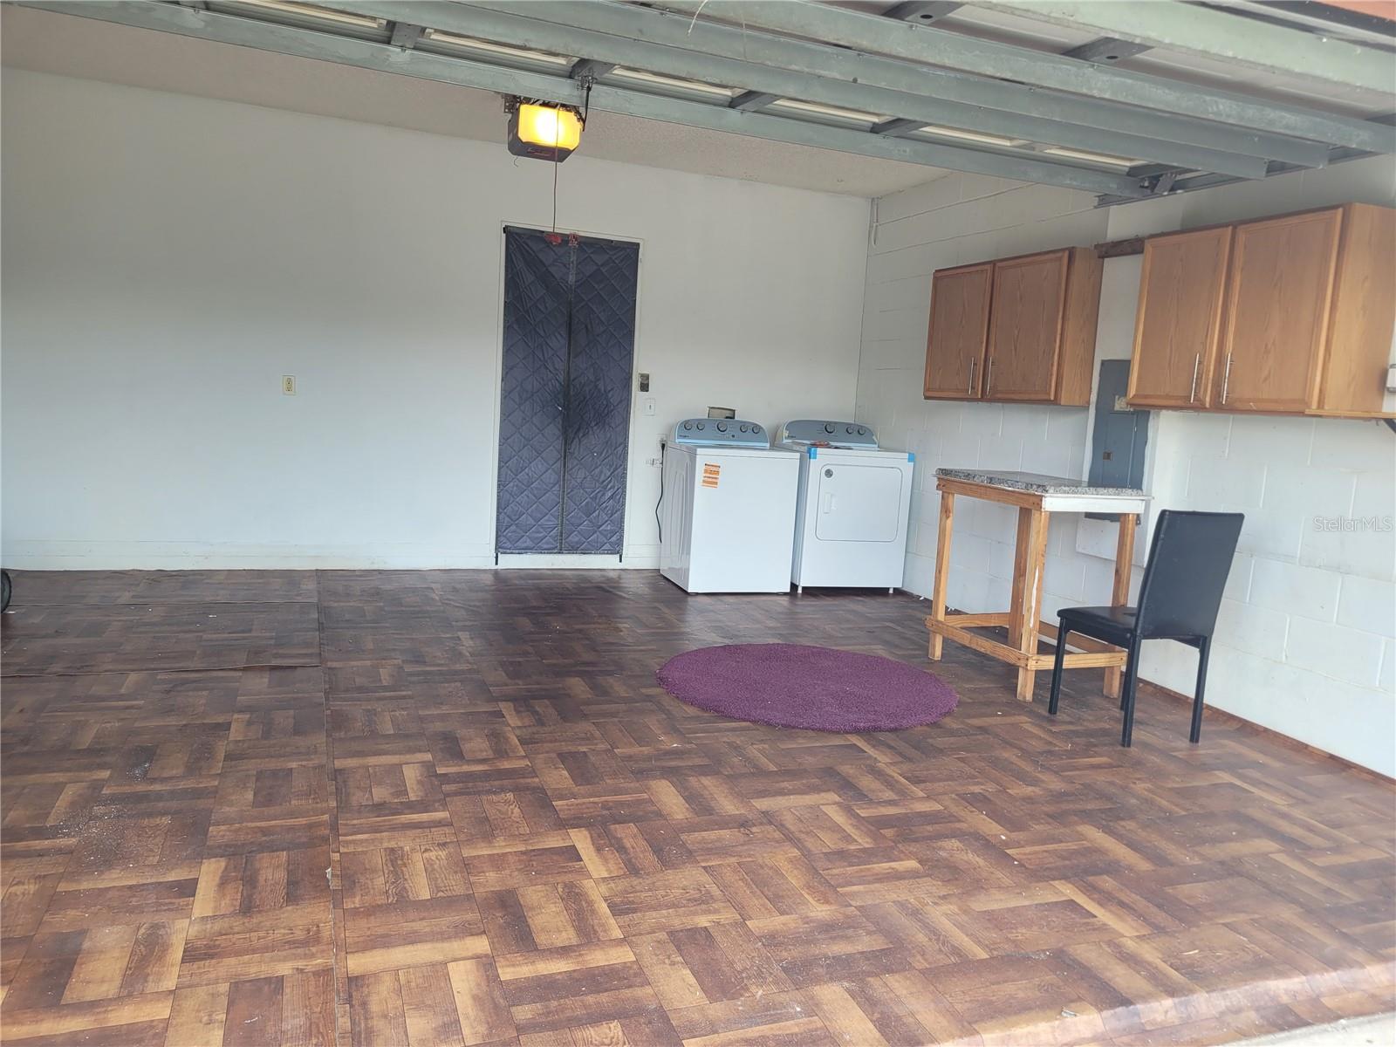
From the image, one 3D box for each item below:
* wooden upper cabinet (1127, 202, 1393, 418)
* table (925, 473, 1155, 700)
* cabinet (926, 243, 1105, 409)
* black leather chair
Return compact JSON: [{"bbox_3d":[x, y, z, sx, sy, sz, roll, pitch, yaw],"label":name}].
[{"bbox_3d":[2.278,-0.837,4.298,0.320,0.755,0.980,1,7,-20],"label":"wooden upper cabinet"},{"bbox_3d":[1.583,0.264,5.061,0.600,0.953,0.900,1,7,-20],"label":"table"},{"bbox_3d":[1.735,-1.043,5.762,0.320,0.765,1.220,1,7,-20],"label":"cabinet"},{"bbox_3d":[1.796,0.386,4.254,0.420,0.930,0.550,1,7,-19],"label":"black leather chair"}]

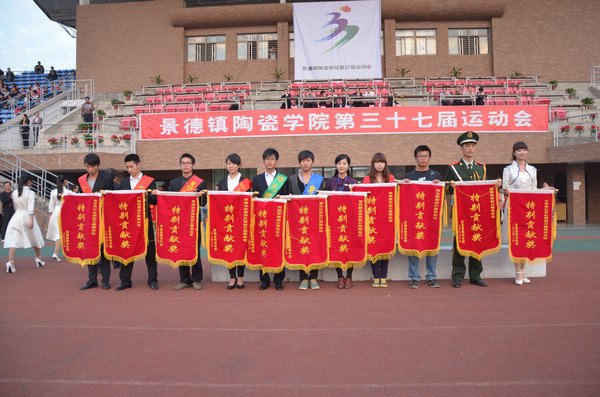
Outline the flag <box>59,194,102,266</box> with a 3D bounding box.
[{"bbox_3d":[-2.601,0.379,5.320,0.520,0.865,0.100,-1,-3,0],"label":"flag"}]

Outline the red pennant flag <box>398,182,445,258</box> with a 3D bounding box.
[{"bbox_3d":[1.418,0.260,5.240,0.540,0.893,0.100,-1,-3,0],"label":"red pennant flag"}]

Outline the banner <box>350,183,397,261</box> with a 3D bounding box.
[{"bbox_3d":[0.865,0.281,5.250,0.550,0.924,0.060,-1,-2,0],"label":"banner"}]

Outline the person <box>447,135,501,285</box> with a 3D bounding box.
[{"bbox_3d":[2.111,0.136,5.430,0.700,1.893,0.460,-1,-3,0],"label":"person"}]

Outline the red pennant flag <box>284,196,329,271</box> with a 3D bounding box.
[{"bbox_3d":[0.076,0.416,5.220,0.512,0.890,0.060,-1,-2,0],"label":"red pennant flag"}]

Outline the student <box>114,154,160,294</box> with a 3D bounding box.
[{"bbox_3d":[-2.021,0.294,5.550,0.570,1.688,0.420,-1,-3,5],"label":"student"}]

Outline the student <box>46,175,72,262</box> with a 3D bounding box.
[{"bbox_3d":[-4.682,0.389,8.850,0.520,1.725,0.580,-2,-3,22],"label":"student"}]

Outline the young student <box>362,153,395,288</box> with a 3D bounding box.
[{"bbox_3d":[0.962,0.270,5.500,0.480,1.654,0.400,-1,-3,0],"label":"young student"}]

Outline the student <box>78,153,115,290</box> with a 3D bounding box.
[{"bbox_3d":[-2.593,0.283,5.720,0.520,1.707,0.360,-1,-2,6],"label":"student"}]

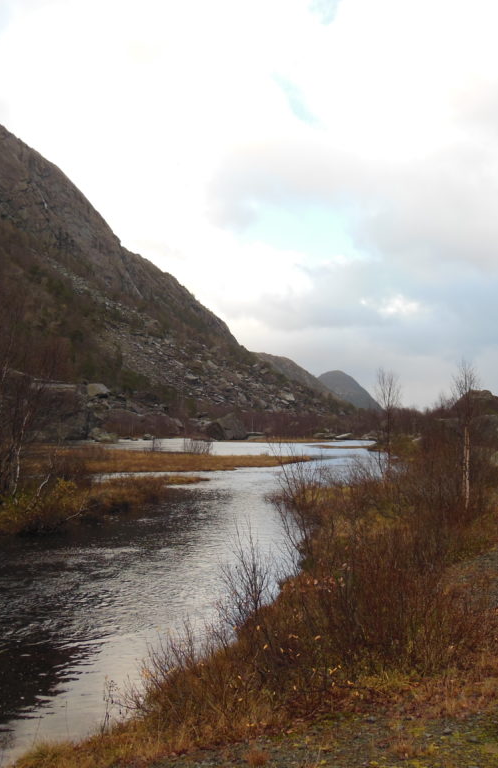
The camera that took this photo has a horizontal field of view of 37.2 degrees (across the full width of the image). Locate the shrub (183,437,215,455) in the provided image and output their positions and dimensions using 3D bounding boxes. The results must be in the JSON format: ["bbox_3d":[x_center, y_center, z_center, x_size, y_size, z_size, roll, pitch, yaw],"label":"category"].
[{"bbox_3d":[-3.970,4.740,57.000,2.390,1.360,2.390,0,-3,-4],"label":"shrub"}]

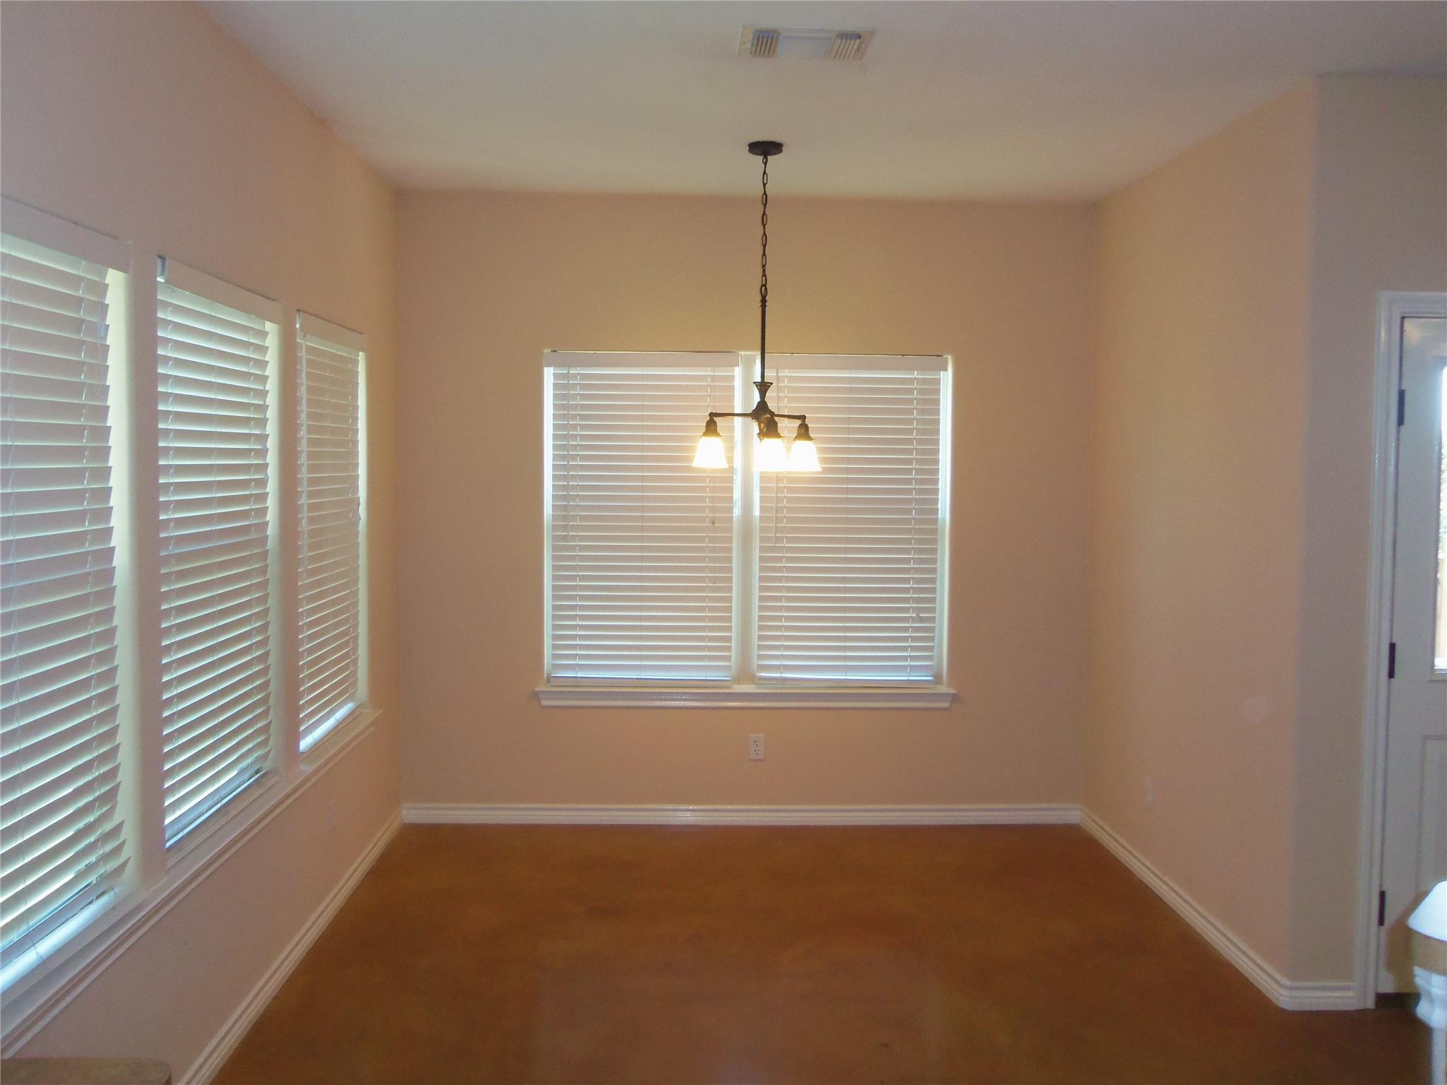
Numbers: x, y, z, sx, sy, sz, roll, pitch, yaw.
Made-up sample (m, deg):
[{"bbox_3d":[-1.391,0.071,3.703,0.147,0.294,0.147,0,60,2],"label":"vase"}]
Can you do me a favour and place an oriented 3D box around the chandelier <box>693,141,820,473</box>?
[{"bbox_3d":[0.129,-0.840,4.225,0.464,1.171,0.460,0,4,-2],"label":"chandelier"}]

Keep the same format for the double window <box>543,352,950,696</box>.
[{"bbox_3d":[0.107,-0.087,5.174,1.788,1.465,0.090,0,4,-2],"label":"double window"}]

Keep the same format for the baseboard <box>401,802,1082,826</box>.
[{"bbox_3d":[0.094,1.218,5.225,3.029,0.089,0.018,0,4,-2],"label":"baseboard"}]

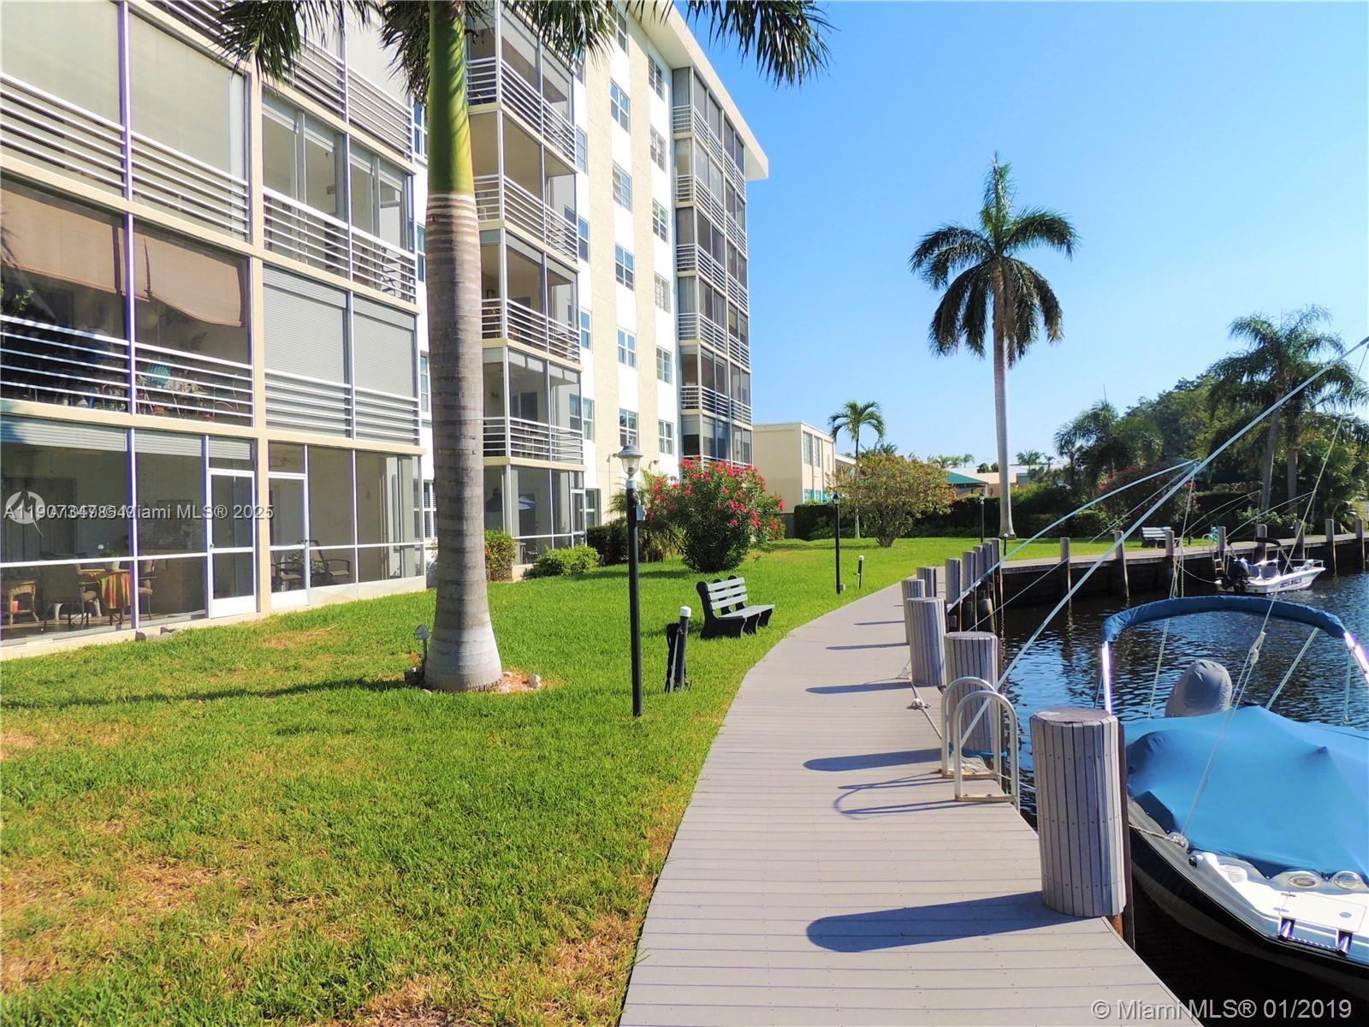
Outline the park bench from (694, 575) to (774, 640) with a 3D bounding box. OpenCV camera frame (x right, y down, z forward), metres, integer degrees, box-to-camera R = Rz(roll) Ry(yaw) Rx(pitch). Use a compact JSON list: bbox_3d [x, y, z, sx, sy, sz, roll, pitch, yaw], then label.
[{"bbox_3d":[0.809,1.372,14.208,0.700,0.830,1.720,-1,0,20],"label":"park bench"}]

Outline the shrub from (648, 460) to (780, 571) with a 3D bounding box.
[{"bbox_3d":[0.894,0.015,25.611,3.400,3.000,3.200,-2,0,2],"label":"shrub"}]

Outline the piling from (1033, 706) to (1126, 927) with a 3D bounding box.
[{"bbox_3d":[1.716,1.263,4.103,0.355,0.815,0.355,-2,0,23],"label":"piling"}]

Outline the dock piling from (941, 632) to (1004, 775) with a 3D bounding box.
[{"bbox_3d":[2.071,1.272,6.824,0.360,0.815,0.360,-2,0,17],"label":"dock piling"}]

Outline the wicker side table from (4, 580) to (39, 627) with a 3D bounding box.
[{"bbox_3d":[-9.000,1.213,12.720,0.430,0.610,0.430,-2,0,18],"label":"wicker side table"}]

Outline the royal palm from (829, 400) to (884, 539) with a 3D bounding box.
[{"bbox_3d":[9.051,-2.328,50.026,2.900,7.250,2.900,-2,0,10],"label":"royal palm"}]

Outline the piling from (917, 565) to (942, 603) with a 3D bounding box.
[{"bbox_3d":[3.923,1.328,15.290,0.320,0.880,0.320,-1,0,6],"label":"piling"}]

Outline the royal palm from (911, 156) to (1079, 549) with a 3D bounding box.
[{"bbox_3d":[15.305,-8.208,47.000,8.200,18.800,8.000,-1,0,0],"label":"royal palm"}]

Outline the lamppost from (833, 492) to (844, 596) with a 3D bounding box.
[{"bbox_3d":[3.363,0.663,20.900,0.180,2.260,0.180,-1,0,0],"label":"lamppost"}]

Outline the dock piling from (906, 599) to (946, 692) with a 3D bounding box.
[{"bbox_3d":[2.427,1.281,9.454,0.365,0.815,0.365,-2,0,14],"label":"dock piling"}]

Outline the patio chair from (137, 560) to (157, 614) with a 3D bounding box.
[{"bbox_3d":[-7.875,1.053,13.538,0.580,0.930,0.620,-2,-1,37],"label":"patio chair"}]

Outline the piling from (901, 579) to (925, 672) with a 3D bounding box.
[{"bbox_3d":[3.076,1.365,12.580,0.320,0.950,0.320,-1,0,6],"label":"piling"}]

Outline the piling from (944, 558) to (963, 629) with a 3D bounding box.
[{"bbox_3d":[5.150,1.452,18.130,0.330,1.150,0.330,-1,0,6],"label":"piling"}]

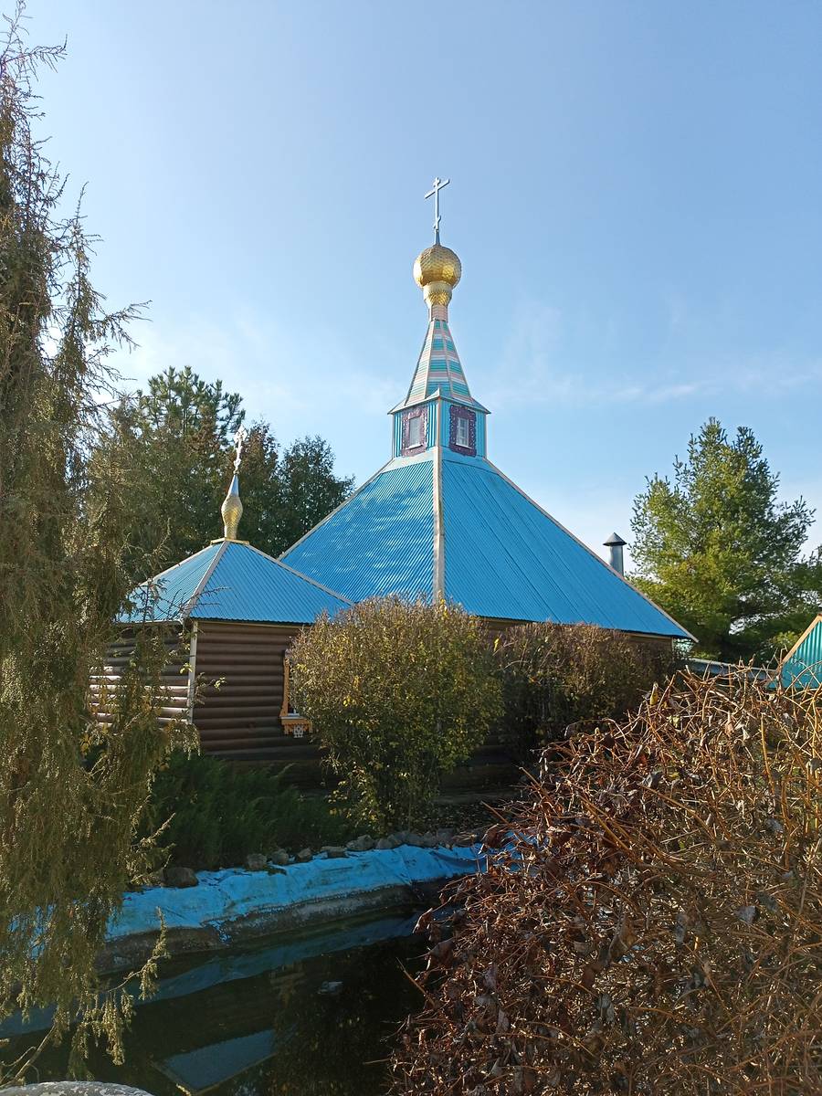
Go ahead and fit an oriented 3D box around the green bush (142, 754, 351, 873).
[{"bbox_3d":[-2.094,3.213,11.415,1.800,1.250,2.600,-5,-10,33],"label":"green bush"}]

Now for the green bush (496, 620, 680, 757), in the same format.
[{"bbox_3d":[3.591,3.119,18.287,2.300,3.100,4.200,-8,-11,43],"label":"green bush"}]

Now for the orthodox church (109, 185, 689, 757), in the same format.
[{"bbox_3d":[-0.725,-2.719,22.011,9.215,15.718,13.765,-8,-11,43],"label":"orthodox church"}]

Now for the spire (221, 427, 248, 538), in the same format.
[{"bbox_3d":[-3.627,-1.342,18.196,0.460,2.355,0.460,0,-8,0],"label":"spire"}]

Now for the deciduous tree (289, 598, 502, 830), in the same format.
[{"bbox_3d":[-0.215,2.307,12.595,2.700,3.154,2.850,0,-8,0],"label":"deciduous tree"}]

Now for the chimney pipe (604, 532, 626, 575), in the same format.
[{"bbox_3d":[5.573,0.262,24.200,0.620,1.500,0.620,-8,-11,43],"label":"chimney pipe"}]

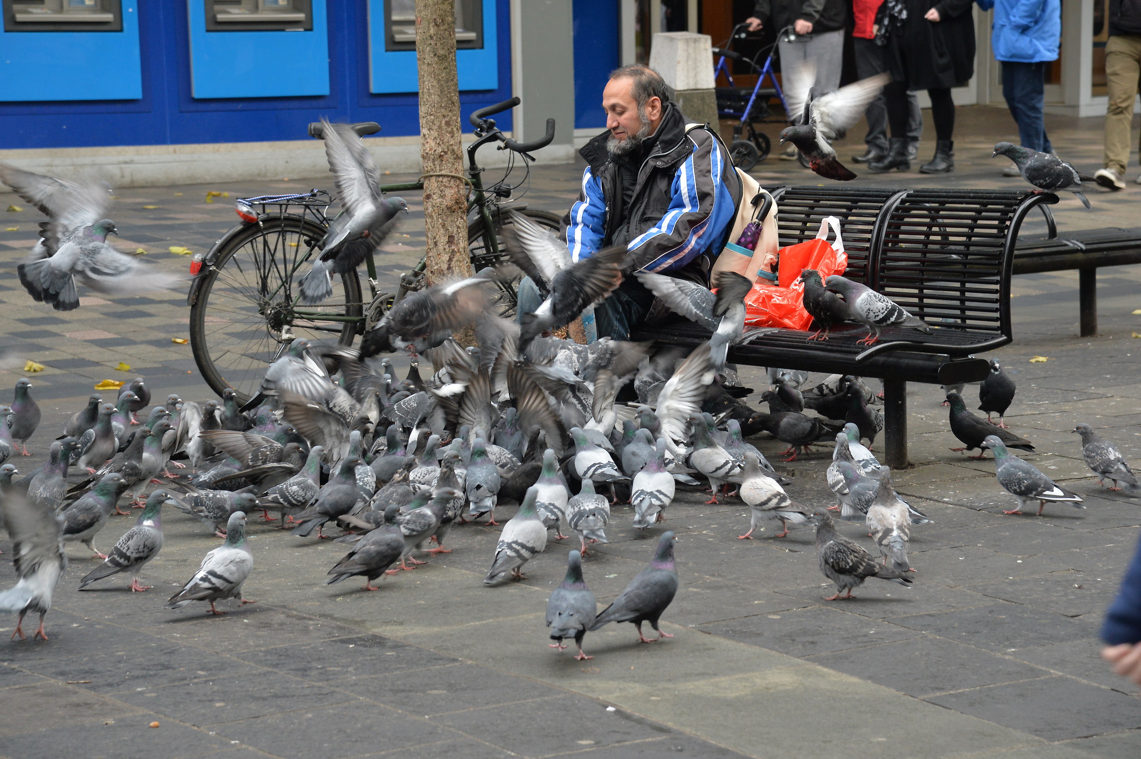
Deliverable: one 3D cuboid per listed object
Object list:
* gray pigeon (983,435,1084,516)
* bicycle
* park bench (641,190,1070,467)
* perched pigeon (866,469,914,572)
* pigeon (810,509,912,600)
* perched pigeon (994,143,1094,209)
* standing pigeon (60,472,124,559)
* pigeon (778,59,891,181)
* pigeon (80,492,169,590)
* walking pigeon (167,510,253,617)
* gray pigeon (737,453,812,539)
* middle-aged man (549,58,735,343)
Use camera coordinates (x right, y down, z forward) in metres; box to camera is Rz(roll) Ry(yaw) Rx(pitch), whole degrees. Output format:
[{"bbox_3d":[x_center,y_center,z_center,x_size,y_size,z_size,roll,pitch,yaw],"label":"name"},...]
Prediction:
[{"bbox_3d":[1.330,0.264,10.906,0.300,0.205,0.120,1,7,18],"label":"gray pigeon"},{"bbox_3d":[-0.606,-0.451,13.814,1.740,1.060,0.560,-4,7,-26],"label":"bicycle"},{"bbox_3d":[0.595,-0.205,11.785,0.790,0.840,1.740,-7,9,-41],"label":"park bench"},{"bbox_3d":[0.804,0.354,9.499,0.115,0.247,0.260,-2,7,-13],"label":"perched pigeon"},{"bbox_3d":[0.717,0.431,9.380,0.270,0.226,0.120,0,6,12],"label":"pigeon"},{"bbox_3d":[1.474,-0.638,11.850,0.320,0.205,0.120,-1,6,3],"label":"perched pigeon"},{"bbox_3d":[-1.313,0.368,10.264,0.285,0.229,0.120,-2,6,-10],"label":"standing pigeon"},{"bbox_3d":[0.743,-0.728,10.800,0.260,0.300,0.340,9,-2,-40],"label":"pigeon"},{"bbox_3d":[-1.109,0.399,9.425,0.250,0.237,0.110,-2,7,-12],"label":"pigeon"},{"bbox_3d":[-0.884,0.455,9.330,0.285,0.245,0.120,-7,8,-42],"label":"walking pigeon"},{"bbox_3d":[0.559,0.320,10.396,0.280,0.232,0.120,2,7,28],"label":"gray pigeon"},{"bbox_3d":[0.236,-0.379,12.145,0.750,1.250,0.560,-7,9,-44],"label":"middle-aged man"}]

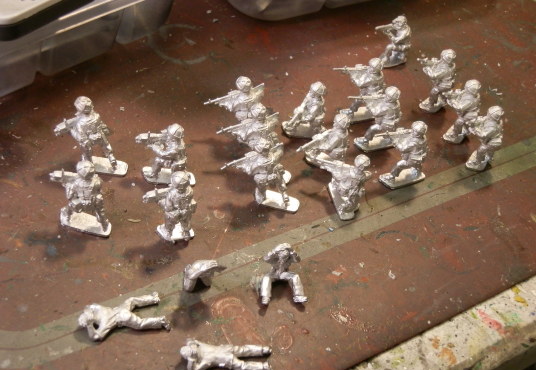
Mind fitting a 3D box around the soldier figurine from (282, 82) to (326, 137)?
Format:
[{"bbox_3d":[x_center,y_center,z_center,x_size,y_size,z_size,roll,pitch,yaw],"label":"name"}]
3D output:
[{"bbox_3d":[0.014,-0.024,0.300,0.015,0.019,0.007,-2,44,-12],"label":"soldier figurine"}]

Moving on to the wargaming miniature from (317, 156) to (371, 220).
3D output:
[{"bbox_3d":[0.021,-0.002,0.260,0.013,0.017,0.009,24,43,20],"label":"wargaming miniature"}]

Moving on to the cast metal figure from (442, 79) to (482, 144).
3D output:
[{"bbox_3d":[0.064,-0.025,0.308,0.017,0.023,0.008,-20,51,-28],"label":"cast metal figure"}]

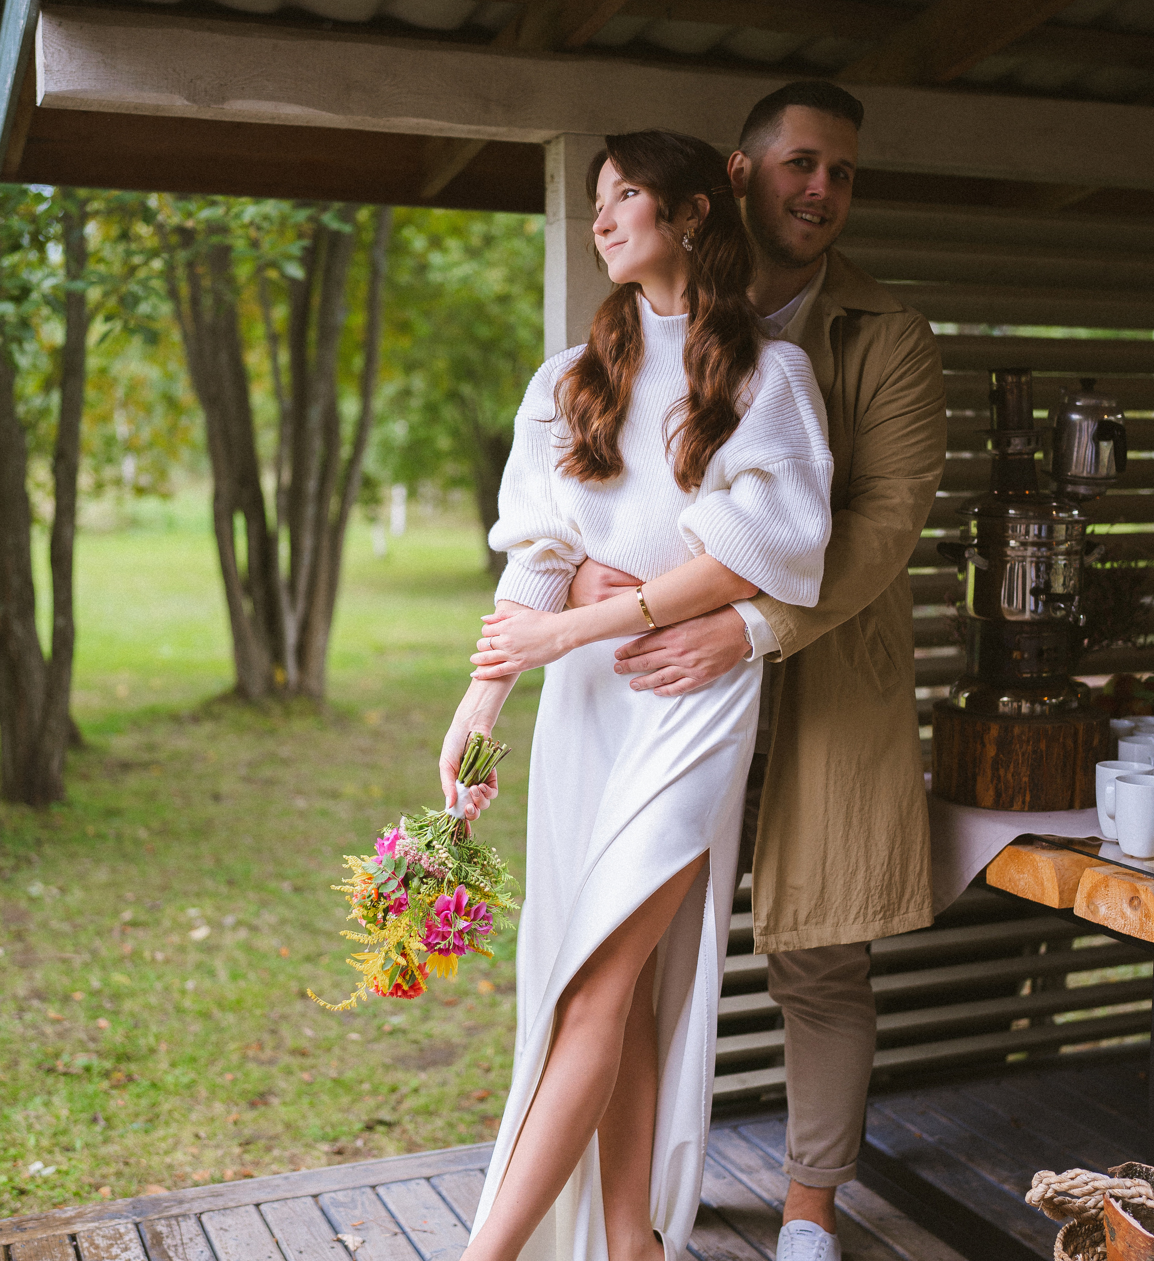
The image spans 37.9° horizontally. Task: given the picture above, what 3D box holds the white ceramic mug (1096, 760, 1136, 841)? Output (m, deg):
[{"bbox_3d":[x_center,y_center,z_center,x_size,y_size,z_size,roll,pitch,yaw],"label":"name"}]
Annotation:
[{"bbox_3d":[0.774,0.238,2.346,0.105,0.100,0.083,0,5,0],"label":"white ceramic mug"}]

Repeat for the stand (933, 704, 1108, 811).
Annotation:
[{"bbox_3d":[0.707,0.194,2.666,0.277,0.134,0.277,0,5,0],"label":"stand"}]

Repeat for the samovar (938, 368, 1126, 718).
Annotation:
[{"bbox_3d":[0.725,-0.142,2.642,0.300,0.540,0.280,-2,5,-18],"label":"samovar"}]

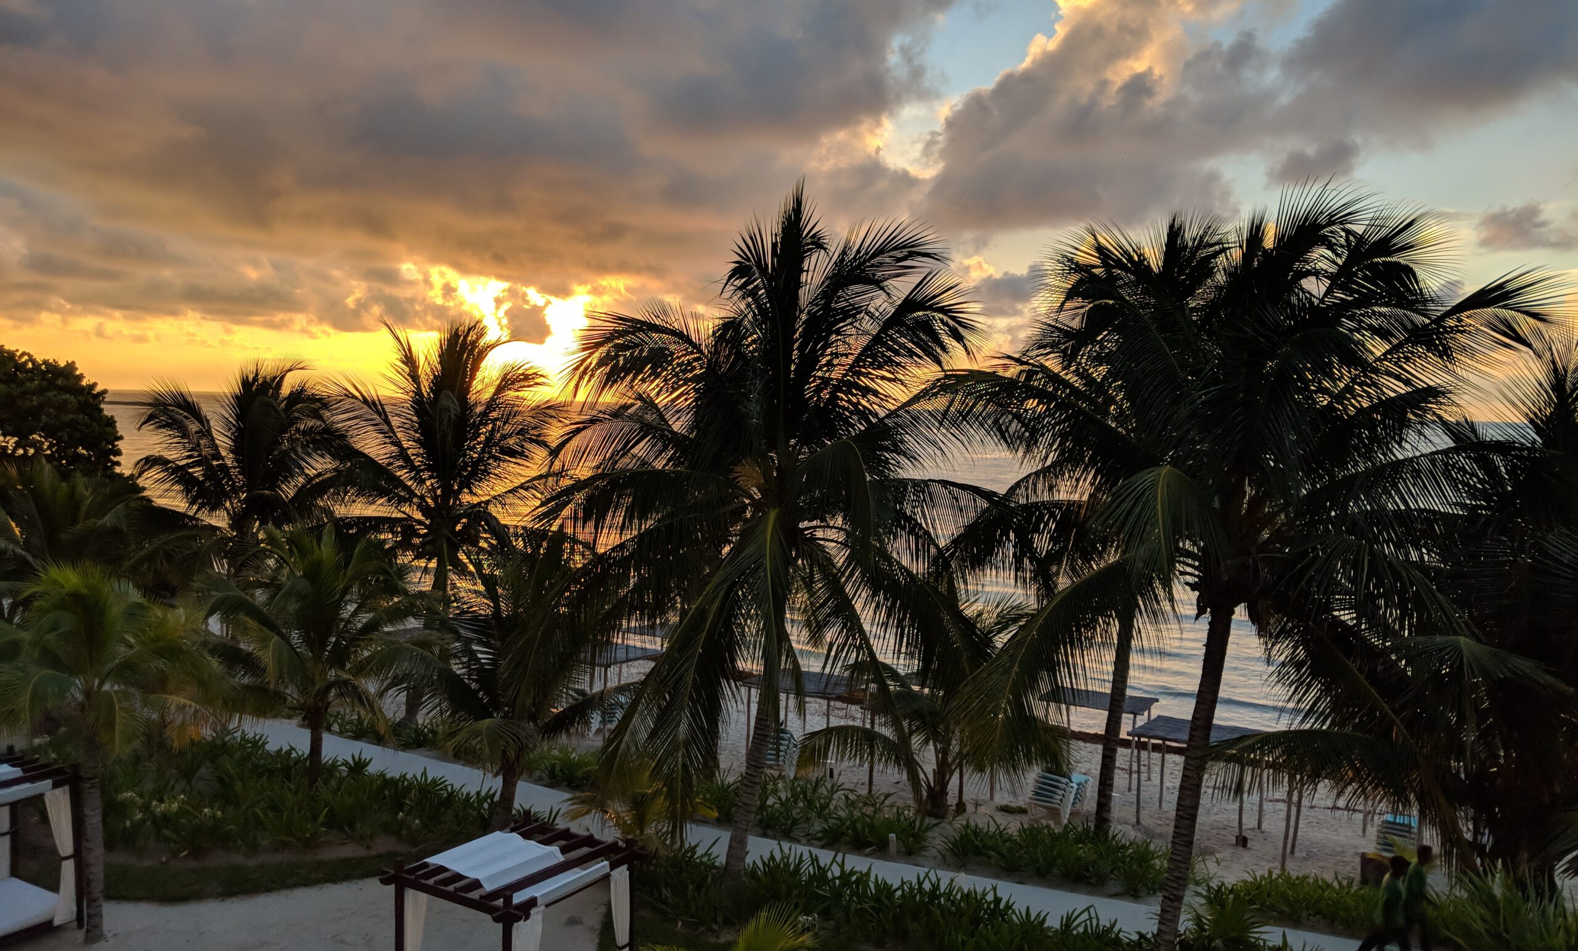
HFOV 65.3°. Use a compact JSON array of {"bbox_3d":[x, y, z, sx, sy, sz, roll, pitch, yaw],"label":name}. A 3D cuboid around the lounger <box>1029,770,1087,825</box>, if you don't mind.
[{"bbox_3d":[5.619,6.323,25.031,0.700,1.000,1.750,4,4,35],"label":"lounger"}]

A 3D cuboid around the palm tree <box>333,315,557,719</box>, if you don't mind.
[{"bbox_3d":[-8.364,1.209,30.339,5.271,9.985,5.113,0,3,-17],"label":"palm tree"}]

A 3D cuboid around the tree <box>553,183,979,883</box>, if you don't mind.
[{"bbox_3d":[-0.358,1.103,20.249,7.223,11.695,7.006,1,3,-2],"label":"tree"}]

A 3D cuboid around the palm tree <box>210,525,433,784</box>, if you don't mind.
[{"bbox_3d":[-9.316,3.747,24.721,4.272,5.513,4.144,0,3,-21],"label":"palm tree"}]

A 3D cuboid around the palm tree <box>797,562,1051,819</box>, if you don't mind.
[{"bbox_3d":[2.638,4.248,24.358,4.992,5.084,4.742,2,3,7],"label":"palm tree"}]

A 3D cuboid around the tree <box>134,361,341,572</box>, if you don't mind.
[{"bbox_3d":[-15.098,1.347,33.898,5.191,9.008,5.036,0,4,-25],"label":"tree"}]

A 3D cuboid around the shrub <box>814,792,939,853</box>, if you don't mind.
[{"bbox_3d":[1.636,6.477,23.033,2.200,0.750,1.500,3,4,28],"label":"shrub"}]

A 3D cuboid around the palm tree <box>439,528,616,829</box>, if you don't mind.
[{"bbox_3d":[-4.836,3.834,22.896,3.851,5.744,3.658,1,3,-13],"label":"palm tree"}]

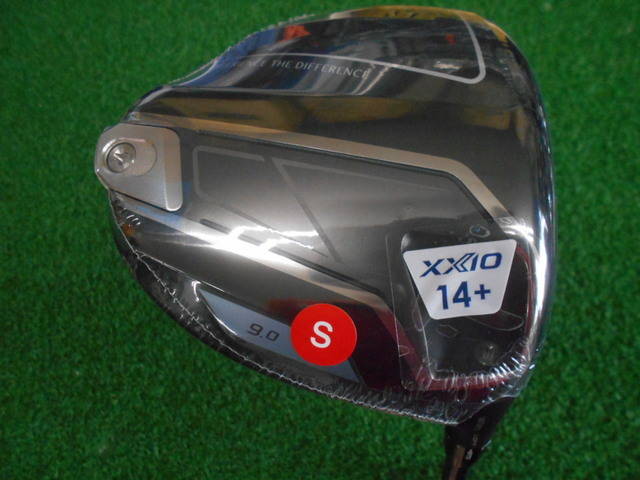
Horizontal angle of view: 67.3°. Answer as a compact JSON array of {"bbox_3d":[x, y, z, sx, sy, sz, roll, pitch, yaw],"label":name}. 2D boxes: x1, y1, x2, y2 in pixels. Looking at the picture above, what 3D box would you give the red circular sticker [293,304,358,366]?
[{"bbox_3d":[0.001,0.025,0.124,0.017,0.017,0.001,7,7,1],"label":"red circular sticker"}]

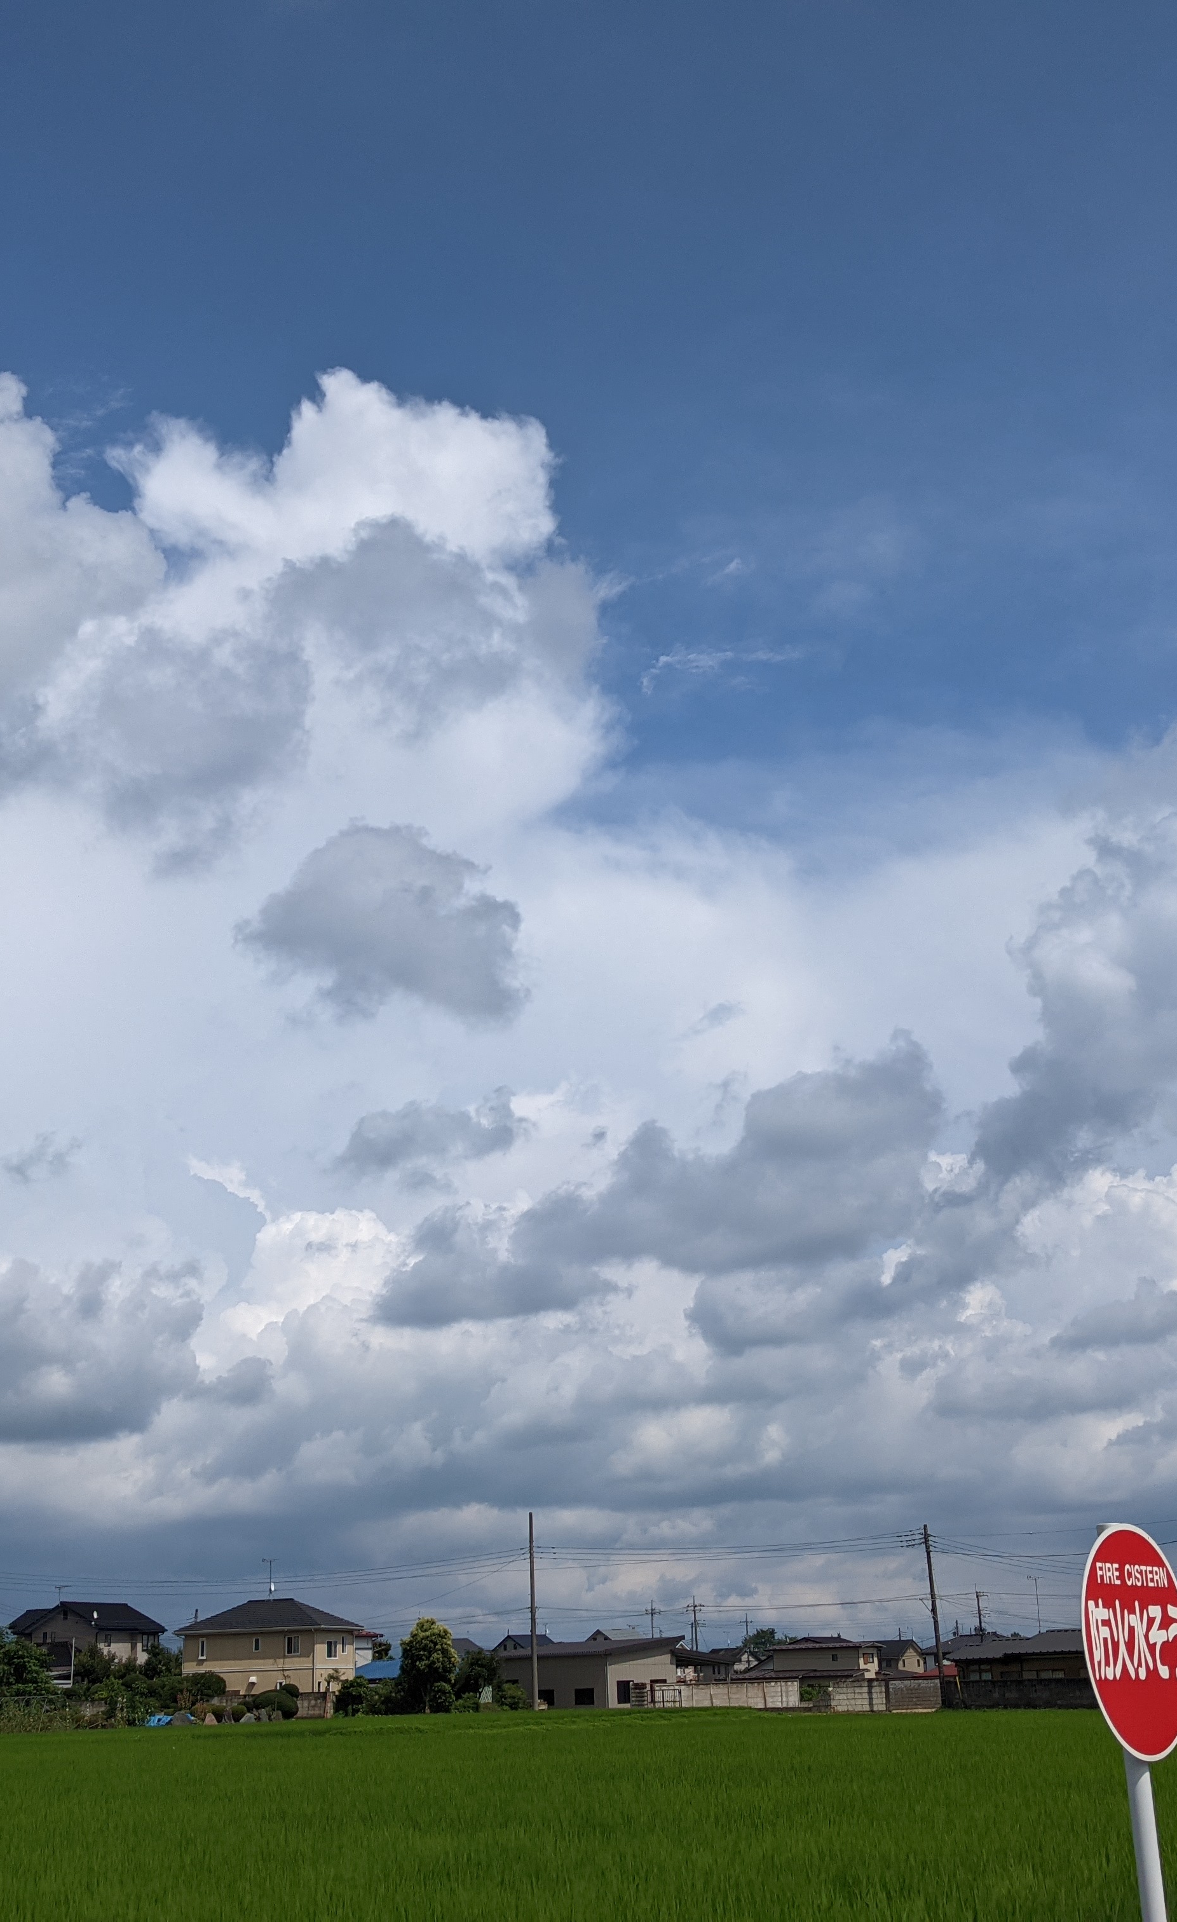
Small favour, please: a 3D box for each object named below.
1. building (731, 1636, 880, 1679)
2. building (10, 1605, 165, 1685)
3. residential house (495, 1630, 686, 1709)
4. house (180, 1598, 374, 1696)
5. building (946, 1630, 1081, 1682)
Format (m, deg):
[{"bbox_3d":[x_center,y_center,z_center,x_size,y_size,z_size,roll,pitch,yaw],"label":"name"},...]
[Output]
[{"bbox_3d":[17.690,57.072,161.291,9.500,5.500,7.500,-8,-21,19],"label":"building"},{"bbox_3d":[-32.808,46.266,131.286,8.400,7.600,7.000,-8,-21,17],"label":"building"},{"bbox_3d":[-0.302,43.135,120.514,6.600,4.600,10.000,16,-26,-39],"label":"residential house"},{"bbox_3d":[-21.046,46.370,132.572,10.600,7.600,7.300,-7,-21,15],"label":"house"},{"bbox_3d":[27.453,41.629,117.888,12.000,4.700,7.000,-12,-22,26],"label":"building"}]

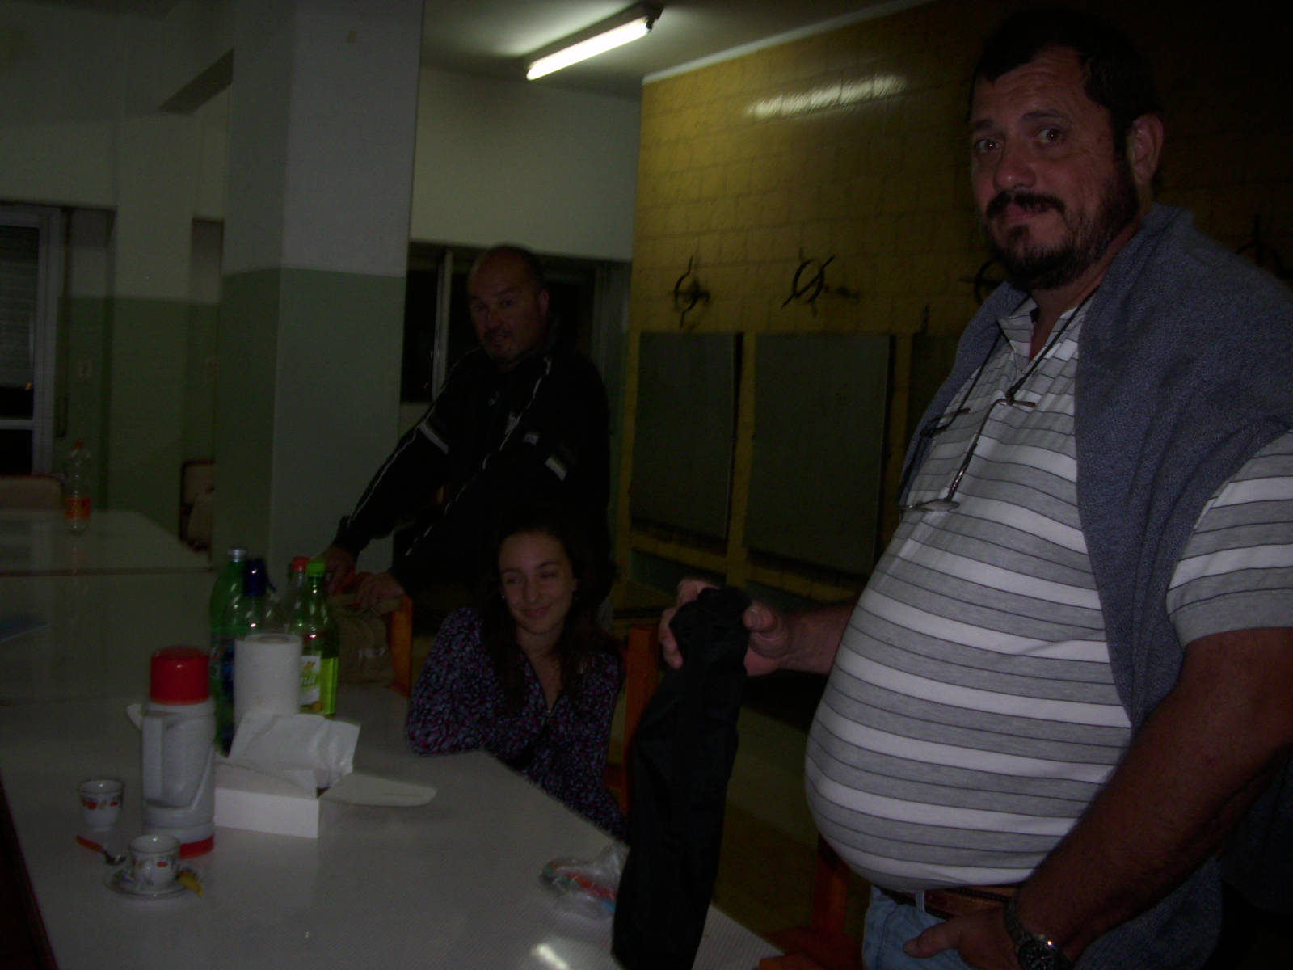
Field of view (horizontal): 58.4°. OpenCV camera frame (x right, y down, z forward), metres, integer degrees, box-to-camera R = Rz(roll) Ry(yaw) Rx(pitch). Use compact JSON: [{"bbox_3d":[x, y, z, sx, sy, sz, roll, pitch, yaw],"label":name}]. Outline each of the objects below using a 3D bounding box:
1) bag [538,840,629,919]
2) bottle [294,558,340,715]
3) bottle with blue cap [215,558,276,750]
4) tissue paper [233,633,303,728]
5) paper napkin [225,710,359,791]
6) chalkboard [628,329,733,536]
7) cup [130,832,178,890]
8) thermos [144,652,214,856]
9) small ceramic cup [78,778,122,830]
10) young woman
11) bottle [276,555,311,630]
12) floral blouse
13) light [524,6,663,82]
[{"bbox_3d":[-0.060,0.520,1.510,0.170,0.055,0.140,8,7,37],"label":"bag"},{"bbox_3d":[-0.619,0.290,2.192,0.089,0.306,0.089,4,5,6],"label":"bottle"},{"bbox_3d":[-0.681,0.291,2.001,0.098,0.330,0.098,-1,7,-35],"label":"bottle with blue cap"},{"bbox_3d":[-0.652,0.360,2.004,0.116,0.198,0.116,4,5,0],"label":"tissue paper"},{"bbox_3d":[-0.532,0.400,1.740,0.200,0.090,0.130,4,5,6],"label":"paper napkin"},{"bbox_3d":[0.187,-0.294,6.385,0.030,1.070,0.890,-1,7,-35],"label":"chalkboard"},{"bbox_3d":[-0.621,0.479,1.456,0.064,0.055,0.076,4,6,7],"label":"cup"},{"bbox_3d":[-0.640,0.361,1.591,0.105,0.277,0.102,-3,8,-45],"label":"thermos"},{"bbox_3d":[-0.772,0.454,1.641,0.064,0.060,0.067,4,5,0],"label":"small ceramic cup"},{"bbox_3d":[-0.243,0.631,2.108,0.520,1.190,0.650,6,7,30],"label":"young woman"},{"bbox_3d":[-0.667,0.287,2.225,0.092,0.295,0.092,-1,7,-35],"label":"bottle"},{"bbox_3d":[-0.205,0.469,2.040,0.420,0.500,0.310,7,6,33],"label":"floral blouse"},{"bbox_3d":[-0.306,-2.199,5.765,0.100,0.120,1.240,-1,7,-34],"label":"light"}]

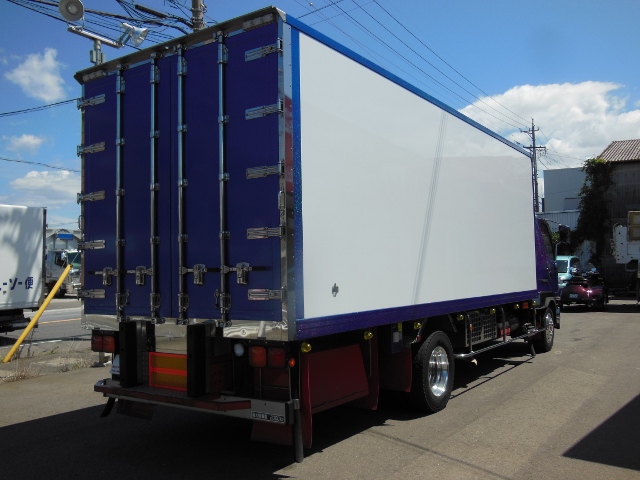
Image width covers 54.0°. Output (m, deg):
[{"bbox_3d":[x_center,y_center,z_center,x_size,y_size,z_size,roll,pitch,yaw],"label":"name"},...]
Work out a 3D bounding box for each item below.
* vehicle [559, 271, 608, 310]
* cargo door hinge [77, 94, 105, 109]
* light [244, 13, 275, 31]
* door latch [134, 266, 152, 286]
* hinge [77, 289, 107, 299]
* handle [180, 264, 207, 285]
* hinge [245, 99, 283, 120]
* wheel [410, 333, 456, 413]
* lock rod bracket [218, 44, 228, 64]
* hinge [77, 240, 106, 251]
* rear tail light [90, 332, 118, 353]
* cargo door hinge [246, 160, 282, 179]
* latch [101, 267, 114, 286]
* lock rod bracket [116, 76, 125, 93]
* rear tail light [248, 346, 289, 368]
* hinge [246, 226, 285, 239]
[{"bbox_3d":[10.351,1.898,24.600,1.650,1.300,3.800,-3,-3,27],"label":"vehicle"},{"bbox_3d":[-2.167,-1.310,5.961,0.350,0.090,0.055,-3,-4,34],"label":"cargo door hinge"},{"bbox_3d":[-0.471,-1.673,4.819,0.300,0.070,0.050,-3,-4,34],"label":"light"},{"bbox_3d":[-1.470,0.304,5.235,0.175,0.160,0.080,-3,-4,33],"label":"door latch"},{"bbox_3d":[-2.039,0.477,5.605,0.340,0.090,0.060,-3,-4,33],"label":"hinge"},{"bbox_3d":[-1.007,0.276,5.000,0.250,0.160,0.080,-3,-4,33],"label":"handle"},{"bbox_3d":[-0.418,-0.958,4.625,0.330,0.100,0.060,-3,-4,33],"label":"hinge"},{"bbox_3d":[1.198,1.446,6.946,0.260,0.865,0.865,-3,-4,33],"label":"wheel"},{"bbox_3d":[-0.761,-1.446,4.919,0.080,0.150,0.055,-3,-4,33],"label":"lock rod bracket"},{"bbox_3d":[-2.139,0.051,5.880,0.350,0.090,0.055,-3,-4,34],"label":"hinge"},{"bbox_3d":[-1.970,0.947,5.755,0.335,0.148,0.080,-3,-4,33],"label":"rear tail light"},{"bbox_3d":[-0.412,-0.521,4.656,0.325,0.100,0.050,-3,-4,33],"label":"cargo door hinge"},{"bbox_3d":[-1.933,0.332,5.725,0.110,0.170,0.060,-3,-4,34],"label":"latch"},{"bbox_3d":[-1.812,-1.413,5.724,0.070,0.145,0.050,-3,-4,34],"label":"lock rod bracket"},{"bbox_3d":[-0.384,0.868,4.656,0.335,0.155,0.080,-3,-4,33],"label":"rear tail light"},{"bbox_3d":[-0.407,-0.054,4.695,0.350,0.090,0.055,-3,-4,34],"label":"hinge"}]

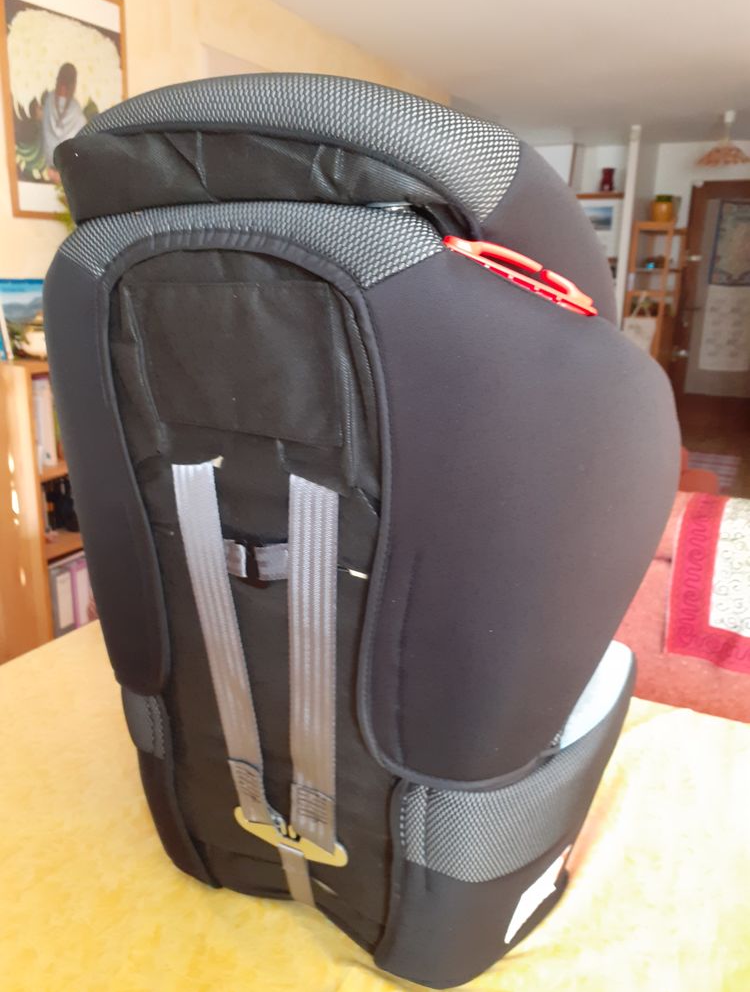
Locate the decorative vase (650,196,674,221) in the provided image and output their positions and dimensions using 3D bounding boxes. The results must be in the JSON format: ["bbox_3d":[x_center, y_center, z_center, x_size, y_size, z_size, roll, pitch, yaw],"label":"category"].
[{"bbox_3d":[2.115,-2.107,5.737,0.160,0.199,0.160,1,15,0],"label":"decorative vase"}]

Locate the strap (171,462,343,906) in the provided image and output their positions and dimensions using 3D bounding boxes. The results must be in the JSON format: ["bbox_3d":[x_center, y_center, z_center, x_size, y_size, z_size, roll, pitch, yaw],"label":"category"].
[{"bbox_3d":[-0.085,0.176,0.622,0.142,0.410,0.030,8,24,25],"label":"strap"}]

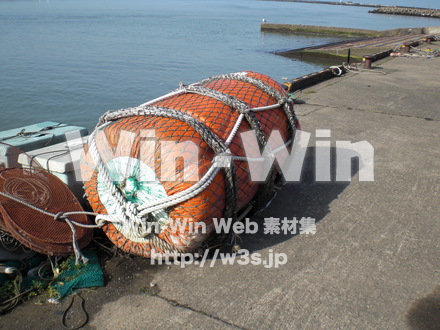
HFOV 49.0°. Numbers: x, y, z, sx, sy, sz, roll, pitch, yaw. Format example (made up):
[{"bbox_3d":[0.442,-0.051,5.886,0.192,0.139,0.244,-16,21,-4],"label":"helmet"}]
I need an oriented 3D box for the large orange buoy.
[{"bbox_3d":[-0.100,-0.083,3.460,1.000,1.020,1.770,11,21,26],"label":"large orange buoy"}]

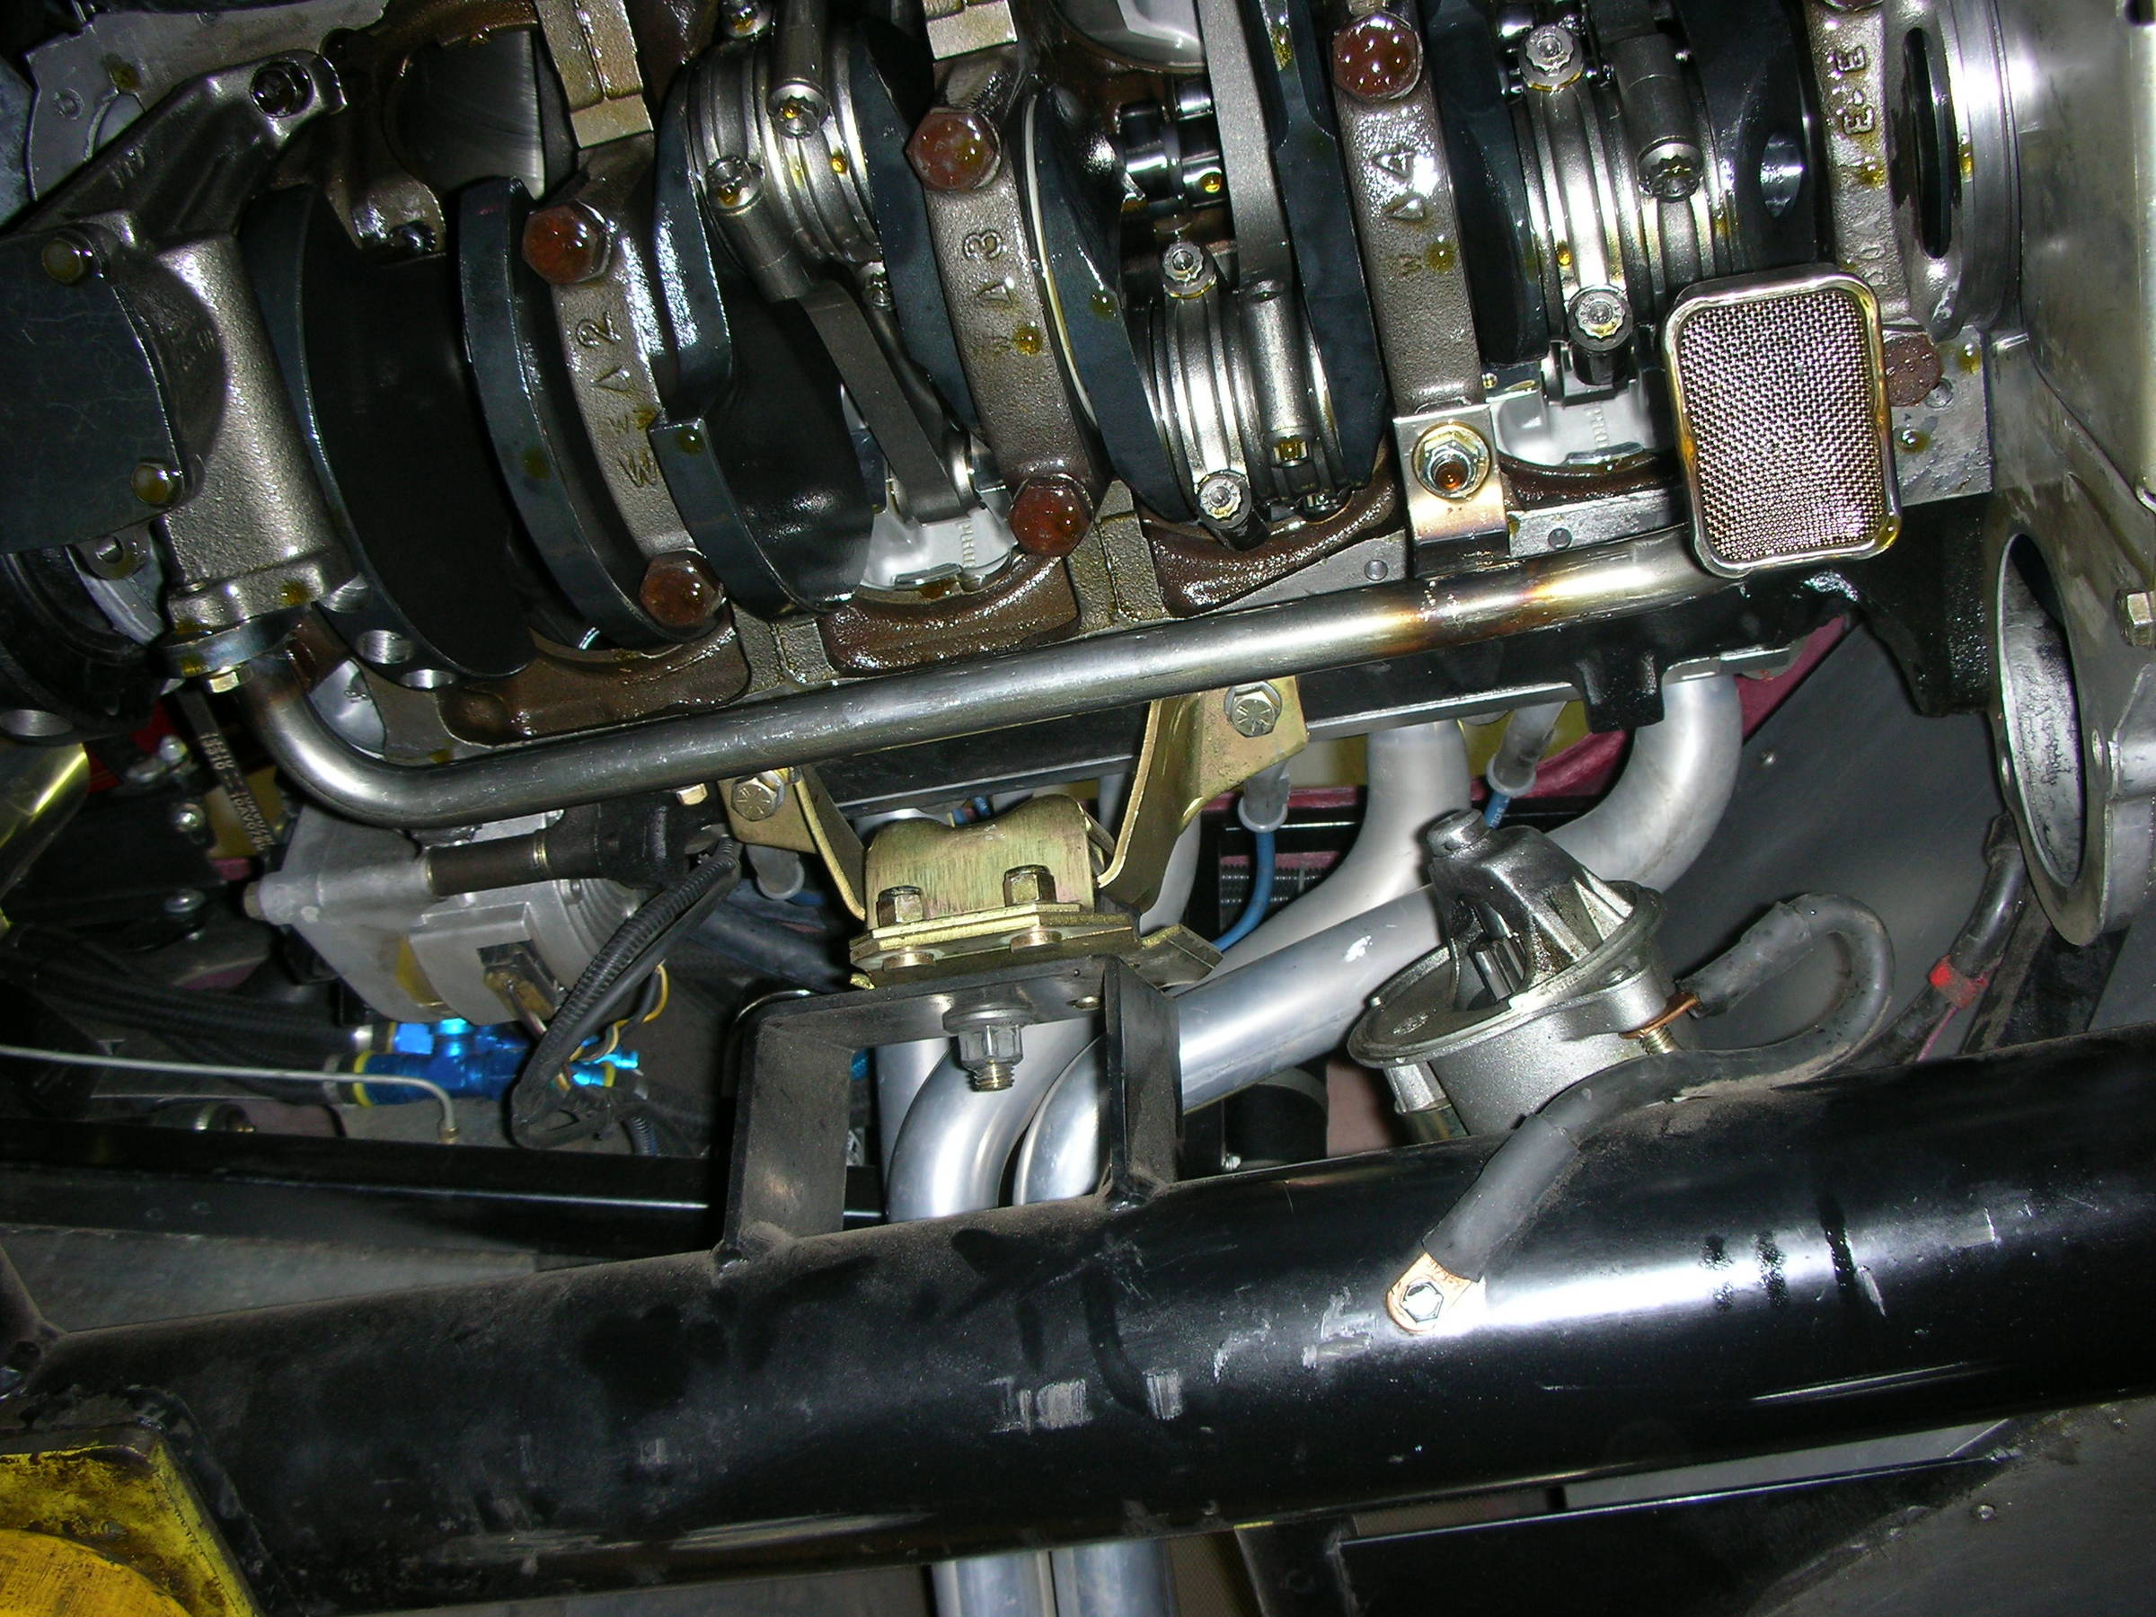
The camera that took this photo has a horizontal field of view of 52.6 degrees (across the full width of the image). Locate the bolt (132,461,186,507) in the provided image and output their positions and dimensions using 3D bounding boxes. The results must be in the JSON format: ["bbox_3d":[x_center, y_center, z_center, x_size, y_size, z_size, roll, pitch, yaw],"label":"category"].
[{"bbox_3d":[-0.247,-0.087,0.585,0.013,0.010,0.013,-9,-64,13],"label":"bolt"}]

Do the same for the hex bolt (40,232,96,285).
[{"bbox_3d":[-0.259,-0.141,0.558,0.013,0.010,0.013,-9,-64,13],"label":"hex bolt"}]

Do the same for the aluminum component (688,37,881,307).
[{"bbox_3d":[-0.083,-0.182,0.622,0.053,0.065,0.070,-9,-64,13],"label":"aluminum component"}]

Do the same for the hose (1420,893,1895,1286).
[{"bbox_3d":[0.173,0.080,0.645,0.149,0.136,0.048,-9,-64,13],"label":"hose"}]

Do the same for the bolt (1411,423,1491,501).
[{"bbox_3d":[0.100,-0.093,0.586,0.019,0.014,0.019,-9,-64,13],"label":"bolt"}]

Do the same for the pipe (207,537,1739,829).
[{"bbox_3d":[-0.036,-0.052,0.584,0.403,0.027,0.067,-9,-64,8],"label":"pipe"}]

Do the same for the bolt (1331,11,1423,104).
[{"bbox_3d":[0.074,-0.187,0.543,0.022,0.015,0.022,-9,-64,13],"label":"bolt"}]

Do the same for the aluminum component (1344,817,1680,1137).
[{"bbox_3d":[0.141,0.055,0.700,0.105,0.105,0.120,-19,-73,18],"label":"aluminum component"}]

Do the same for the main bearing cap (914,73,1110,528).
[{"bbox_3d":[-0.019,-0.139,0.605,0.029,0.055,0.130,-9,-64,13],"label":"main bearing cap"}]

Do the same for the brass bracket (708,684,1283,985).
[{"bbox_3d":[-0.021,0.009,0.745,0.205,0.110,0.090,-9,-64,13],"label":"brass bracket"}]

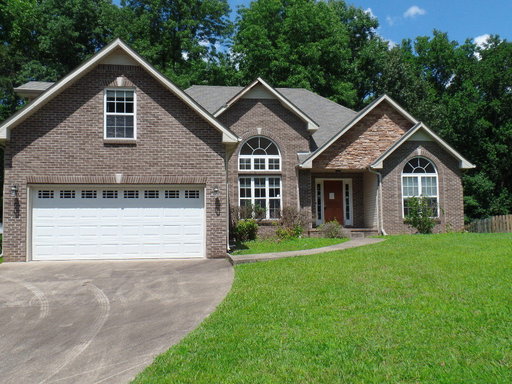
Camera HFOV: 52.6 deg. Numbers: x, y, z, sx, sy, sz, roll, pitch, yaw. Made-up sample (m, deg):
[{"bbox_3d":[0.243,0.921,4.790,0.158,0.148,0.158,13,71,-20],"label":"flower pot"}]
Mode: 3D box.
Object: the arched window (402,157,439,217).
[{"bbox_3d":[6.913,-0.195,21.745,1.607,2.613,0.120,0,-4,-9],"label":"arched window"}]

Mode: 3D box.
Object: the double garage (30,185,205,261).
[{"bbox_3d":[-3.922,0.886,14.956,4.880,2.120,0.080,0,-4,-9],"label":"double garage"}]

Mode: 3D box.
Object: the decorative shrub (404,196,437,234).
[{"bbox_3d":[6.664,0.970,20.963,1.376,1.578,1.150,0,-4,-9],"label":"decorative shrub"}]

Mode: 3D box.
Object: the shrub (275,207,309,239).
[{"bbox_3d":[1.510,1.240,21.077,1.457,1.301,1.200,0,-4,-9],"label":"shrub"}]

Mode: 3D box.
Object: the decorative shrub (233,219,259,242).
[{"bbox_3d":[-0.419,1.543,20.763,1.051,0.960,1.000,0,-4,-9],"label":"decorative shrub"}]

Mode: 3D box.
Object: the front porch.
[{"bbox_3d":[3.499,0.456,22.220,2.999,2.626,2.050,0,-4,-9],"label":"front porch"}]

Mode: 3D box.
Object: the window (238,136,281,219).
[{"bbox_3d":[0.180,-0.593,21.769,1.844,3.535,0.120,0,-4,-9],"label":"window"}]

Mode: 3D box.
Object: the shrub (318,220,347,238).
[{"bbox_3d":[3.036,1.496,20.529,1.148,0.732,0.900,0,-4,-9],"label":"shrub"}]

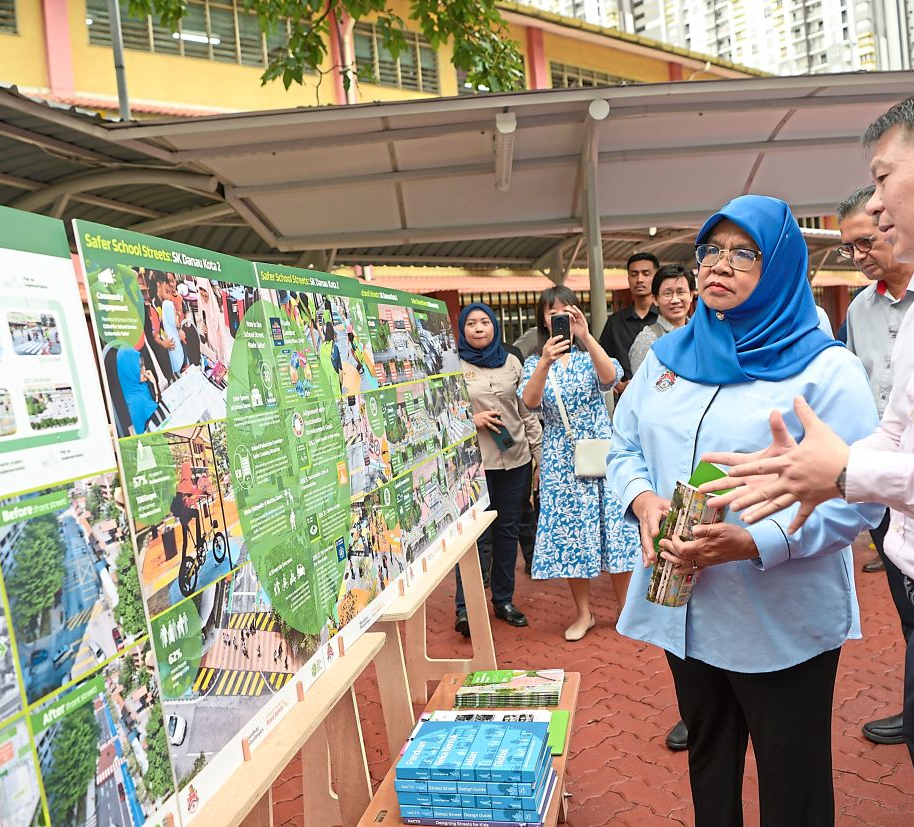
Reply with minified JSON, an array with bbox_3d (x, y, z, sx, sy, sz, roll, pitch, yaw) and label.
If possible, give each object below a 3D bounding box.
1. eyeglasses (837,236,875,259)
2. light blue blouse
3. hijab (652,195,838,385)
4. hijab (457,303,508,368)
[{"bbox_3d":[1.113,-0.462,2.228,0.140,0.048,0.140,-23,12,-26],"label":"eyeglasses"},{"bbox_3d":[0.627,0.199,1.790,0.400,0.700,0.580,-8,5,-40],"label":"light blue blouse"},{"bbox_3d":[0.610,-0.266,1.760,0.320,0.410,0.370,-8,5,-43],"label":"hijab"},{"bbox_3d":[0.130,-0.381,4.040,0.250,0.325,0.250,-4,4,8],"label":"hijab"}]

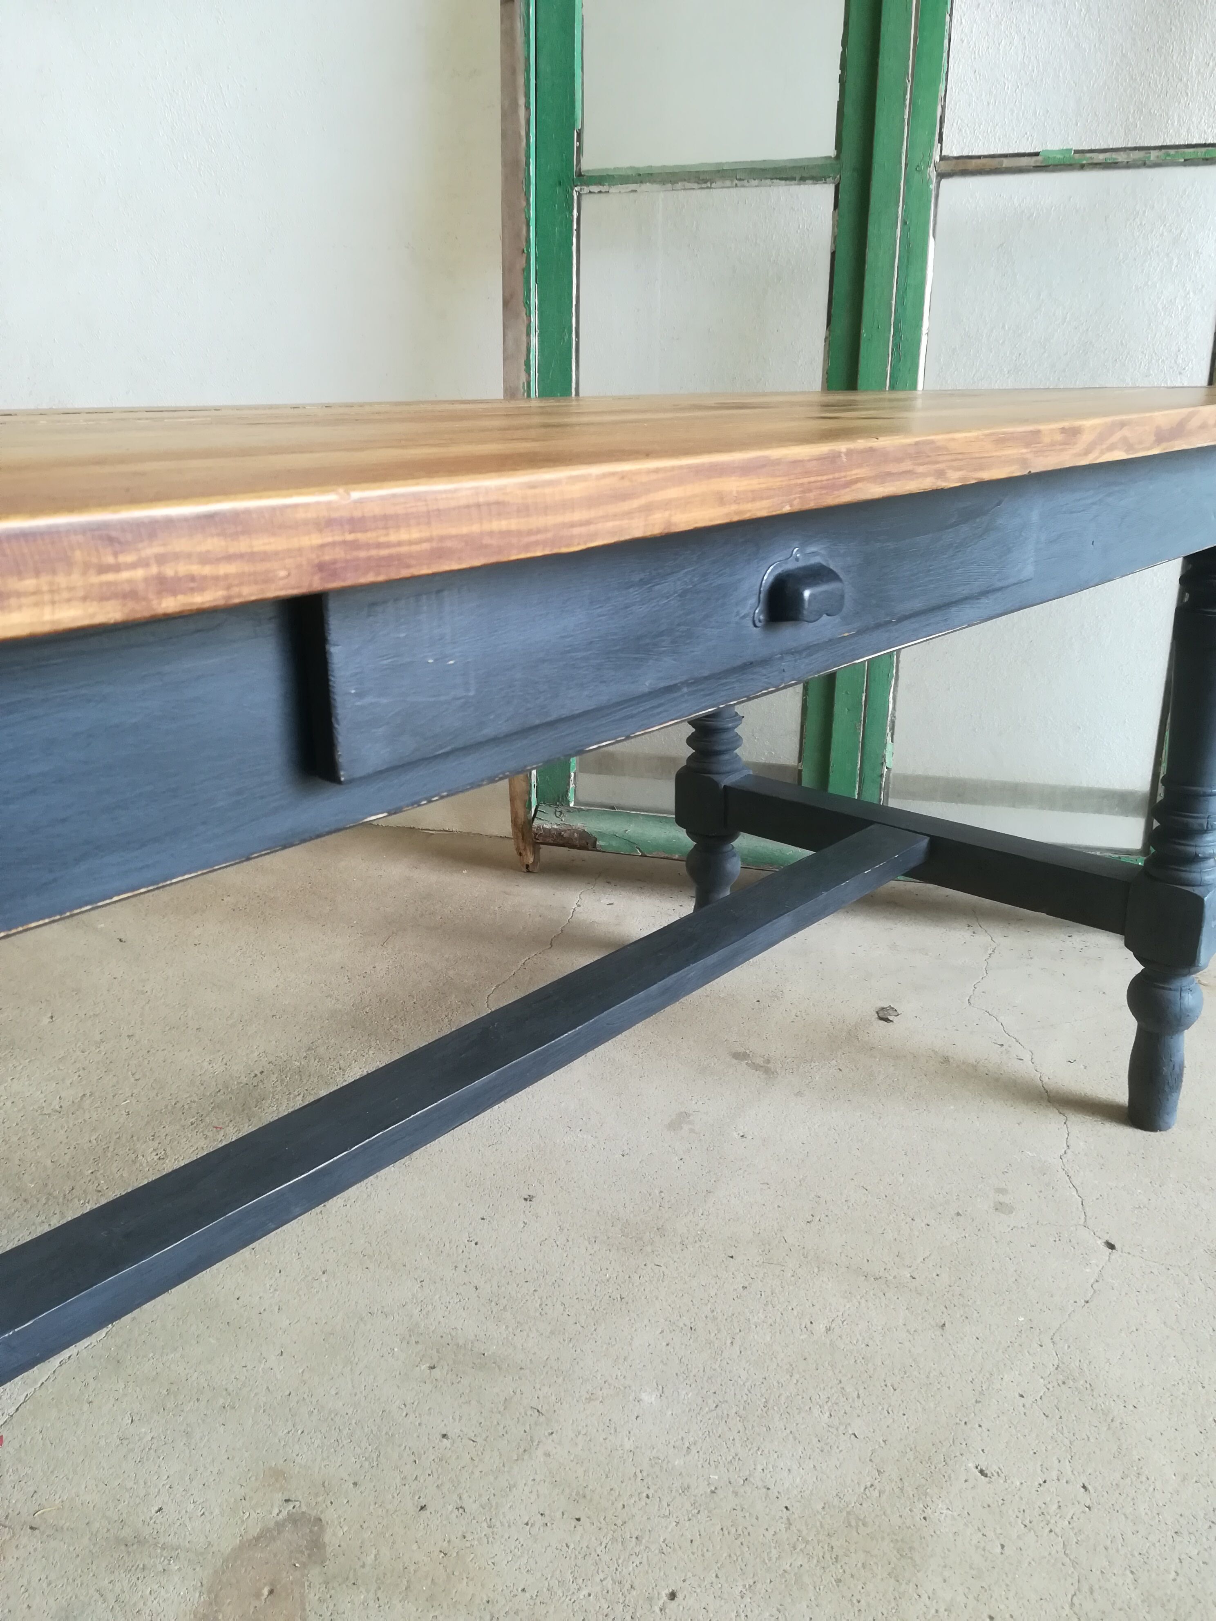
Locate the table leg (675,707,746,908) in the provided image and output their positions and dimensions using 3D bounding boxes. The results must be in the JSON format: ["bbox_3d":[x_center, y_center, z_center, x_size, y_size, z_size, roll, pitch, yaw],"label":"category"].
[{"bbox_3d":[0.148,-0.133,1.693,0.079,0.752,0.079,16,26,41],"label":"table leg"}]

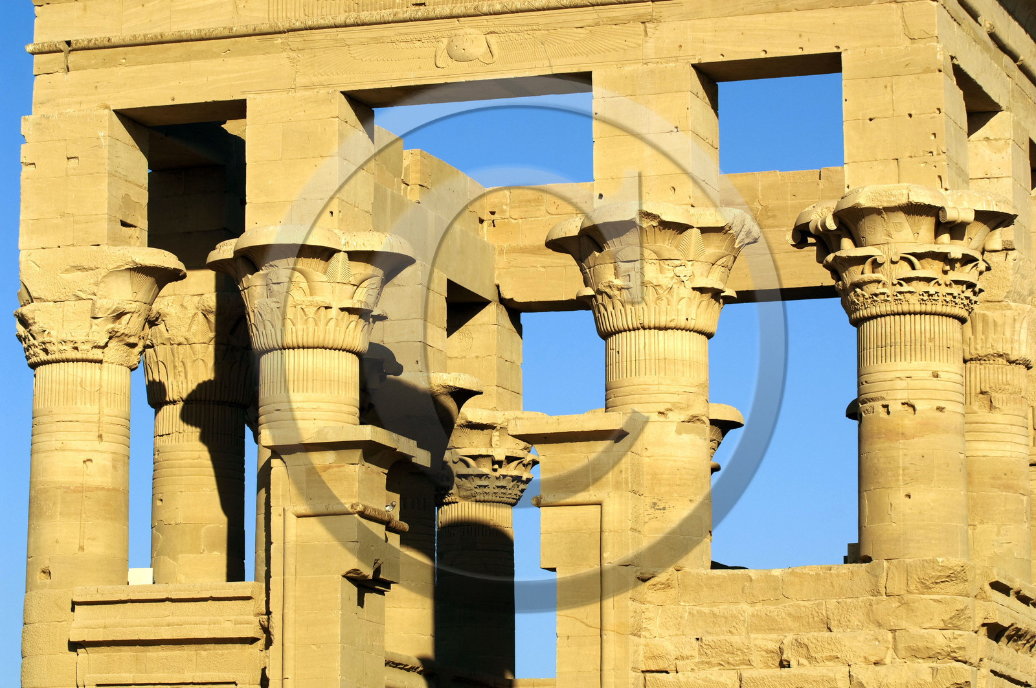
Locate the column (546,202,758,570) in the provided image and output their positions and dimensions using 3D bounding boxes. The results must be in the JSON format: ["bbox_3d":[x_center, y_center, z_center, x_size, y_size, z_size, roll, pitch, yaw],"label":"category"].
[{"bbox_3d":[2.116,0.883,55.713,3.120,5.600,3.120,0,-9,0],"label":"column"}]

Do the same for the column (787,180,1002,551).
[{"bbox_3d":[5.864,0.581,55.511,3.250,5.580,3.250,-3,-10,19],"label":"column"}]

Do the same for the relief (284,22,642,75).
[{"bbox_3d":[-0.817,-4.656,57.987,5.750,0.660,0.150,-3,-10,19],"label":"relief"}]

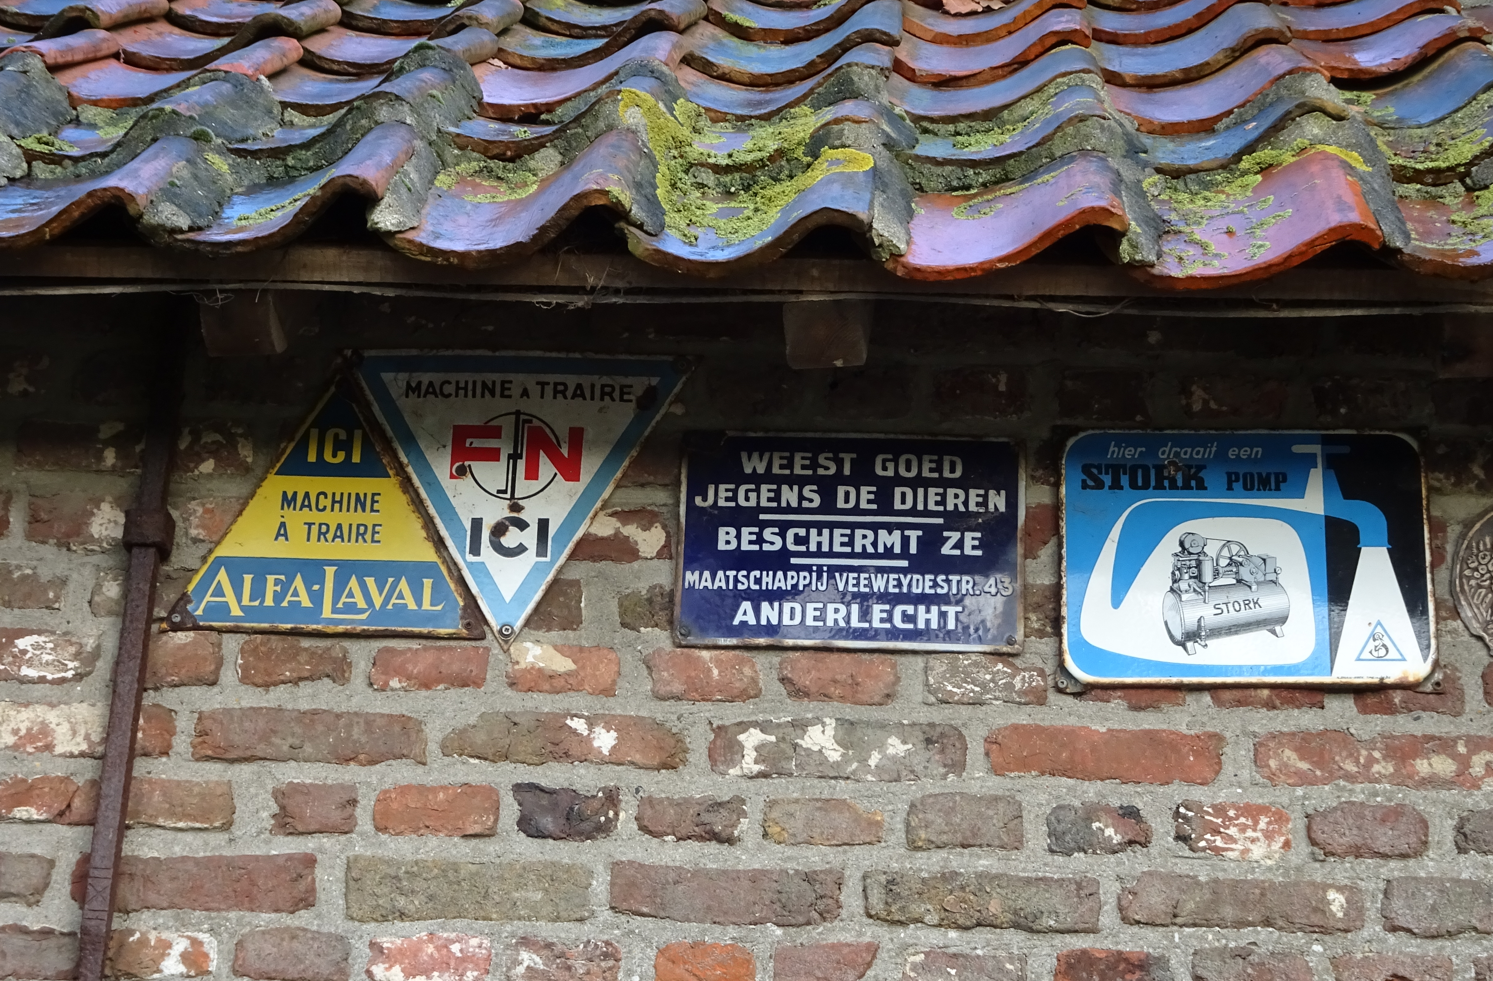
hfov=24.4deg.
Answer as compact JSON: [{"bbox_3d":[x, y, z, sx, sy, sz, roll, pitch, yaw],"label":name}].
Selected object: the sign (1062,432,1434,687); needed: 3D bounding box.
[{"bbox_3d":[0.437,0.058,3.020,0.322,0.233,0.015,0,-20,1],"label":"sign"}]

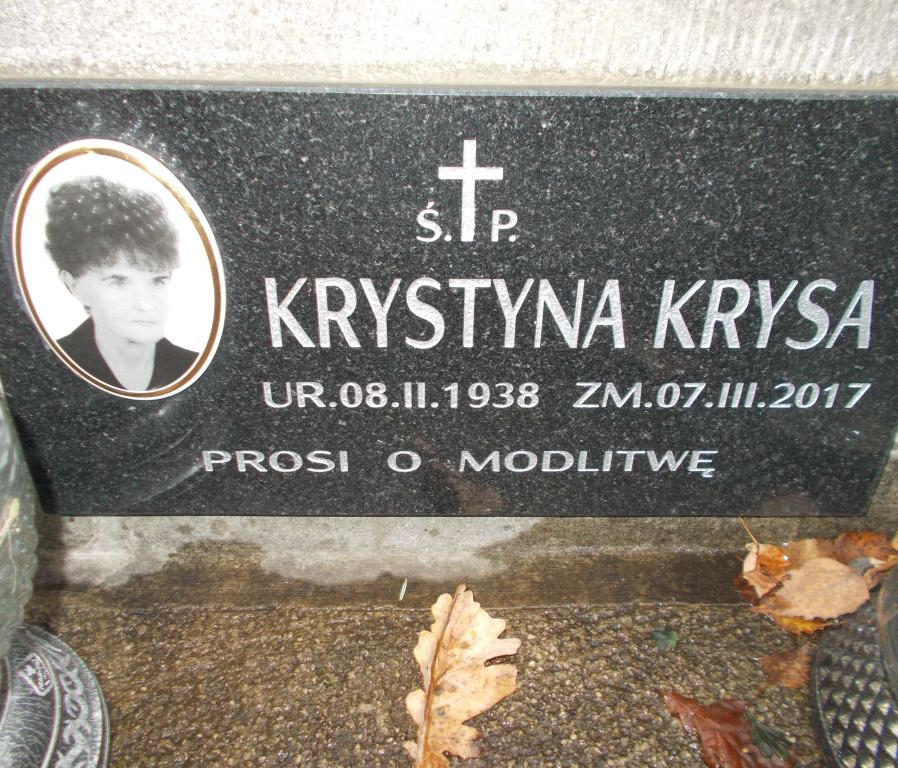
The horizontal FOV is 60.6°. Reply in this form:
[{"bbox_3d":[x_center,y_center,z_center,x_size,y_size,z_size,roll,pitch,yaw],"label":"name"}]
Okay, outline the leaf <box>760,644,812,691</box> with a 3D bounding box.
[{"bbox_3d":[0.163,0.137,0.371,0.033,0.005,0.023,-20,36,-31],"label":"leaf"}]

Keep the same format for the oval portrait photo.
[{"bbox_3d":[-0.131,-0.039,0.305,0.082,0.112,0.008,5,30,-4],"label":"oval portrait photo"}]

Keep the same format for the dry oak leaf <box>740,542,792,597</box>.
[{"bbox_3d":[0.165,0.098,0.400,0.025,0.014,0.027,0,70,-1],"label":"dry oak leaf"}]

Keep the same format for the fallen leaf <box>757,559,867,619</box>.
[{"bbox_3d":[0.191,0.108,0.402,0.057,0.011,0.036,-1,51,-2],"label":"fallen leaf"}]

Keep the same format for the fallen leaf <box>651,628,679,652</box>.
[{"bbox_3d":[0.108,0.129,0.385,0.013,0.003,0.015,0,30,-1],"label":"fallen leaf"}]

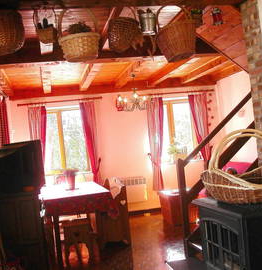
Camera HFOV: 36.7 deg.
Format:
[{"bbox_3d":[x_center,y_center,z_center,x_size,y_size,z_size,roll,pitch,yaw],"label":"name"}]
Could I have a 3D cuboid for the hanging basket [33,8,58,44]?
[{"bbox_3d":[-0.683,-0.875,3.150,0.176,0.284,0.139,-6,-2,6],"label":"hanging basket"}]

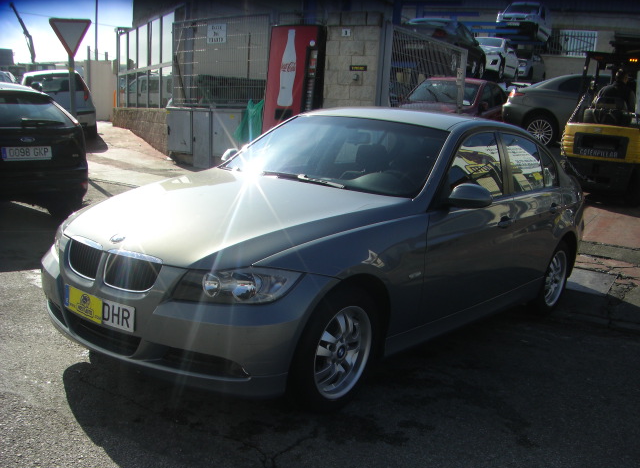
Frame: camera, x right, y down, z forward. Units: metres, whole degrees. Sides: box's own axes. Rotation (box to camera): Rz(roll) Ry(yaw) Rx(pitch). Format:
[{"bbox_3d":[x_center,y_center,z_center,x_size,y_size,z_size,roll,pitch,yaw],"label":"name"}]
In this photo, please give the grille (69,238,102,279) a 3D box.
[{"bbox_3d":[-1.087,0.106,3.256,0.070,0.160,0.310,10,3,-45],"label":"grille"}]

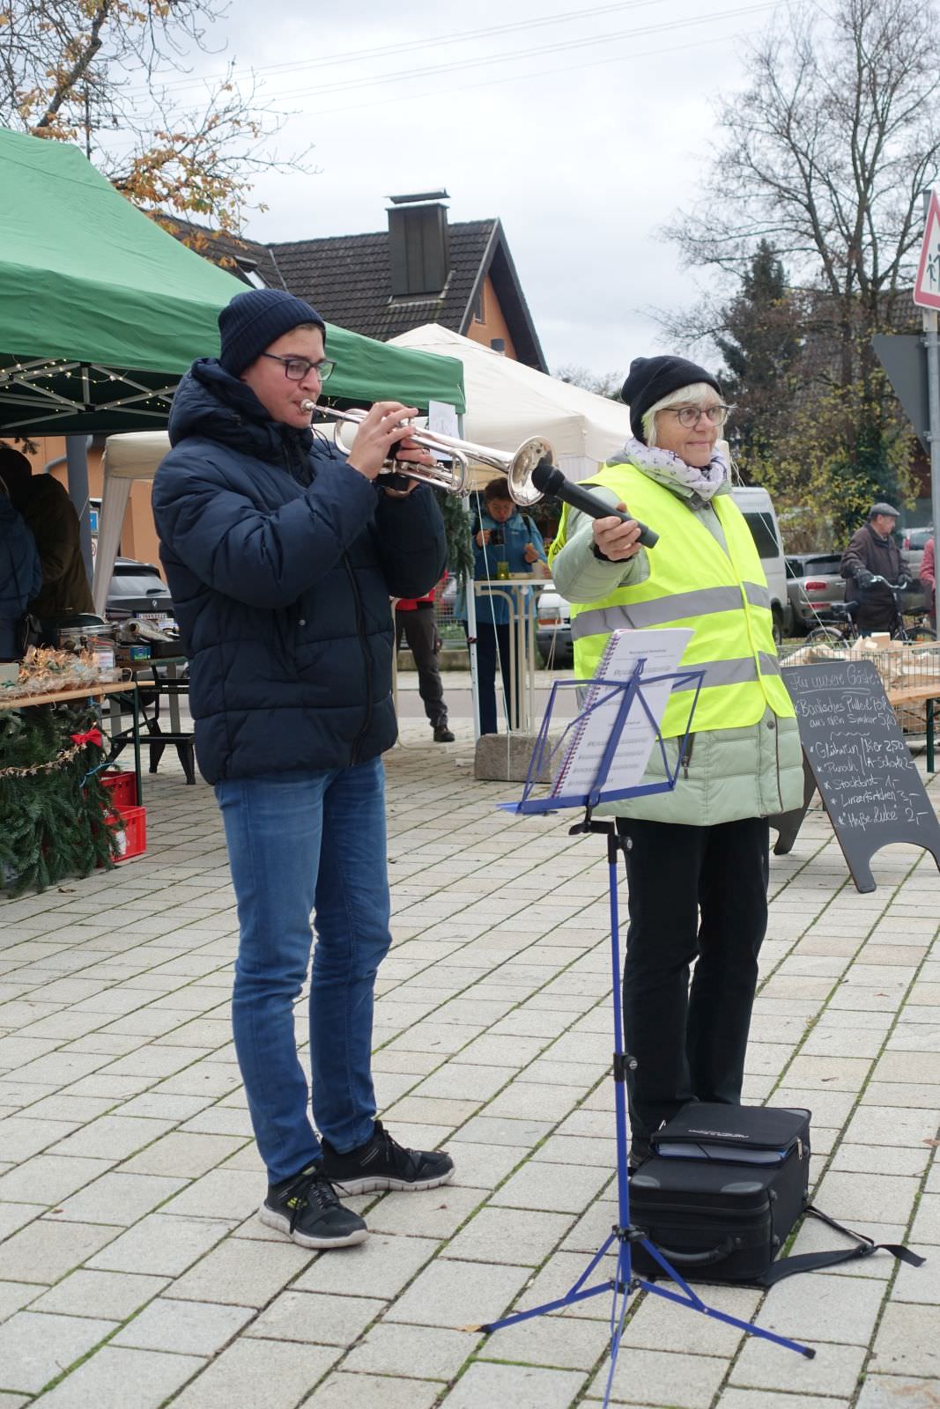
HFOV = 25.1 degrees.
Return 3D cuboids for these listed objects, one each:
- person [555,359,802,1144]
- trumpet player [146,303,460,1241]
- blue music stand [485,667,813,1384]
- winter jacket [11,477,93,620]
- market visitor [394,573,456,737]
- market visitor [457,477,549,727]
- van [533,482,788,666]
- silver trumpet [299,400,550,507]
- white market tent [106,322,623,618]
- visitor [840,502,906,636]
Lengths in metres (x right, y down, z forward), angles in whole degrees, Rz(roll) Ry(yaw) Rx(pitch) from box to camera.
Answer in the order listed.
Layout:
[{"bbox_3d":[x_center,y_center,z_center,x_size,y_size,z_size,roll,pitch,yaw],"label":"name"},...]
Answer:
[{"bbox_3d":[0.427,0.118,4.420,0.540,1.680,0.480,-6,6,-42],"label":"person"},{"bbox_3d":[-0.318,0.100,4.090,0.500,1.800,0.560,2,6,37],"label":"trumpet player"},{"bbox_3d":[0.274,0.483,3.390,0.490,1.120,0.560,2,6,40],"label":"blue music stand"},{"bbox_3d":[-2.031,-0.698,10.231,0.480,0.800,0.520,-2,4,-3],"label":"winter jacket"},{"bbox_3d":[-0.336,-0.632,13.900,0.540,1.740,0.400,-4,5,-30],"label":"market visitor"},{"bbox_3d":[0.237,-0.611,13.600,0.550,1.720,0.400,-1,4,0],"label":"market visitor"},{"bbox_3d":[2.300,-1.420,23.800,1.920,2.080,5.000,0,5,16],"label":"van"},{"bbox_3d":[-0.109,-0.474,3.843,0.530,0.155,0.125,20,16,32],"label":"silver trumpet"},{"bbox_3d":[-0.190,-1.105,13.750,3.050,2.700,3.050,0,5,21],"label":"white market tent"},{"bbox_3d":[3.261,-0.778,17.066,0.460,1.700,0.560,3,6,44],"label":"visitor"}]

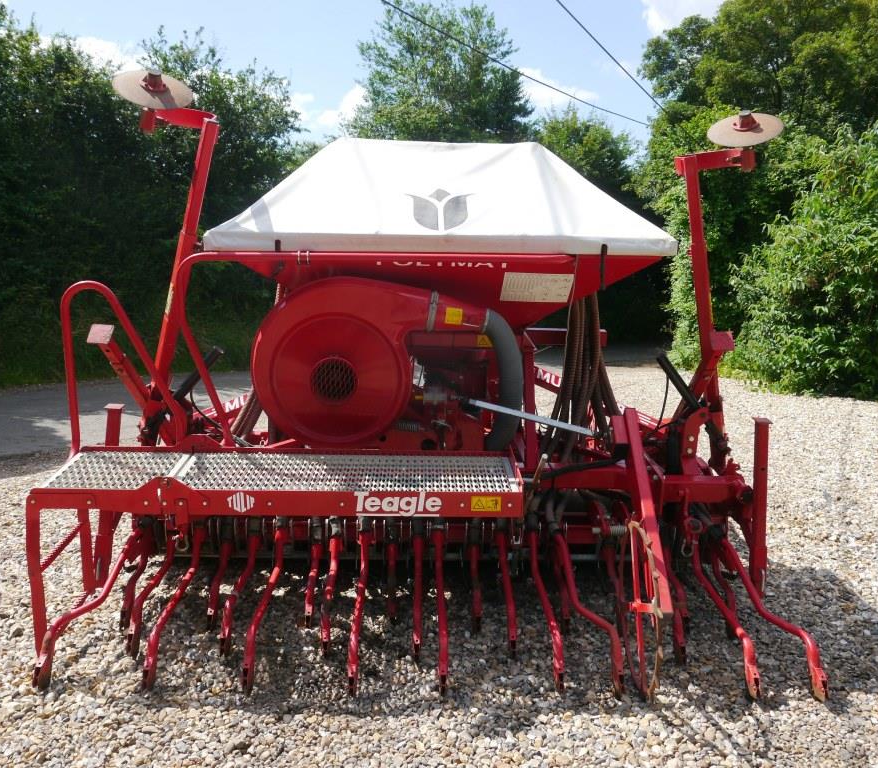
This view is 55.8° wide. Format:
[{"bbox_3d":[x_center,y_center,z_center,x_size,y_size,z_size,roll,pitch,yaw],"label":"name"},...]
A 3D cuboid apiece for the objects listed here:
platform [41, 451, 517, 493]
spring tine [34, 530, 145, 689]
[{"bbox_3d":[-0.609,0.374,3.329,1.815,0.050,0.480,0,10,0],"label":"platform"},{"bbox_3d":[-1.348,0.861,3.250,0.245,0.402,0.593,0,12,-1],"label":"spring tine"}]

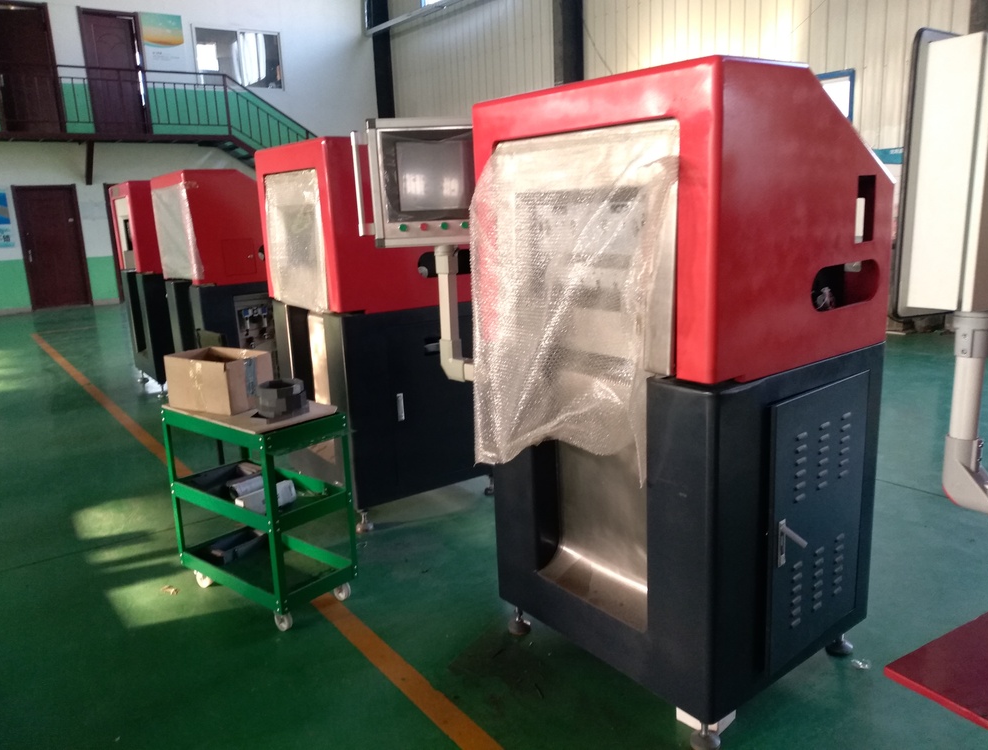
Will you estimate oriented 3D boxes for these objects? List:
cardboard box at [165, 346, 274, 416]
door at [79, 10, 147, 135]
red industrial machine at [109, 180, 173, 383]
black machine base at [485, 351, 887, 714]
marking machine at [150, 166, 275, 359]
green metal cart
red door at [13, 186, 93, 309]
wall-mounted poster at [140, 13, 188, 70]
[{"bbox_3d":[-1.064,0.018,2.923,0.346,0.198,0.219,5,15,30],"label":"cardboard box"},{"bbox_3d":[-6.666,-5.316,13.276,0.945,2.107,0.098,-11,15,-34],"label":"door"},{"bbox_3d":[-2.785,-0.825,6.732,0.833,1.724,0.889,-11,15,-34],"label":"red industrial machine"},{"bbox_3d":[0.590,0.343,2.439,0.811,0.904,0.888,-11,16,-35],"label":"black machine base"},{"bbox_3d":[-1.858,-0.588,5.520,0.833,1.720,0.888,-11,15,-35],"label":"marking machine"},{"bbox_3d":[-0.916,0.497,2.933,0.682,0.761,0.337,8,16,38],"label":"green metal cart"},{"bbox_3d":[-7.689,-2.219,13.132,0.955,2.128,0.098,-11,15,-34],"label":"red door"},{"bbox_3d":[-5.979,-6.015,13.642,0.703,1.000,0.020,-11,15,-34],"label":"wall-mounted poster"}]

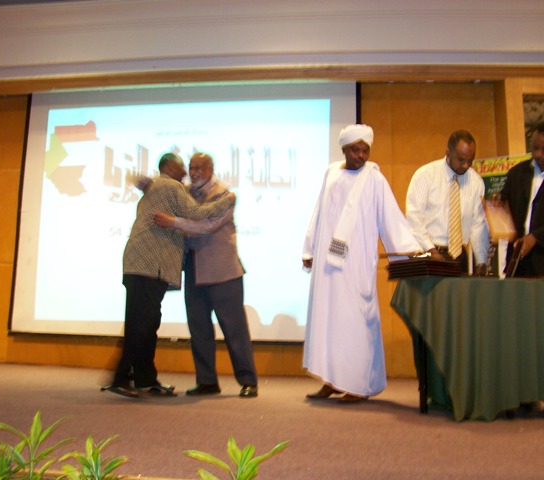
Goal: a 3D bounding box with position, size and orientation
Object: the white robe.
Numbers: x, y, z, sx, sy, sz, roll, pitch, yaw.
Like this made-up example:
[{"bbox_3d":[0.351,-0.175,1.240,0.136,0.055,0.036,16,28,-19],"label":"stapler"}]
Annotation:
[{"bbox_3d":[0.591,0.254,4.031,0.700,1.480,0.450,0,-8,12],"label":"white robe"}]

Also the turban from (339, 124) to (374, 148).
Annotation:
[{"bbox_3d":[0.576,-0.702,4.157,0.230,0.155,0.250,2,-8,-5],"label":"turban"}]

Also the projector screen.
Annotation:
[{"bbox_3d":[-0.889,-0.287,5.902,3.401,2.512,0.050,0,-8,9],"label":"projector screen"}]

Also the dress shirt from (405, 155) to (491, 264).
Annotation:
[{"bbox_3d":[1.122,-0.181,3.878,0.490,0.640,0.330,2,-8,-5],"label":"dress shirt"}]

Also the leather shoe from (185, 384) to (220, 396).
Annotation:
[{"bbox_3d":[-0.449,0.987,4.000,0.275,0.090,0.100,6,-9,-31],"label":"leather shoe"}]

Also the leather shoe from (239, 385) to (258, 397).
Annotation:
[{"bbox_3d":[-0.153,0.982,3.980,0.105,0.090,0.280,-1,-8,18],"label":"leather shoe"}]

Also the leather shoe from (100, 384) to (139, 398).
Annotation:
[{"bbox_3d":[-0.981,0.981,3.950,0.275,0.095,0.100,11,-7,3],"label":"leather shoe"}]

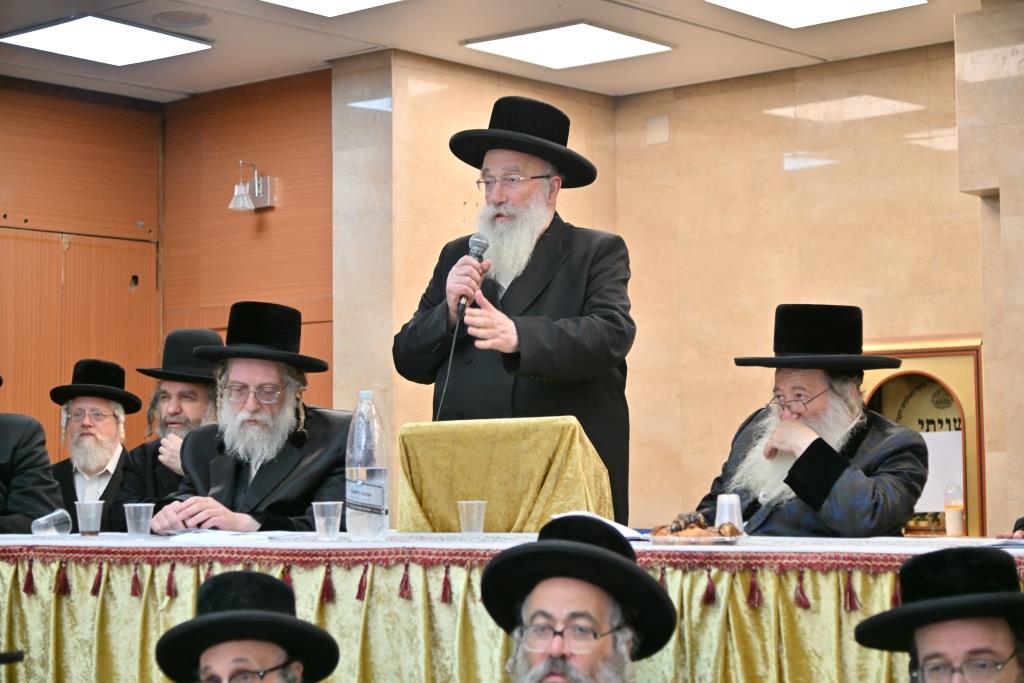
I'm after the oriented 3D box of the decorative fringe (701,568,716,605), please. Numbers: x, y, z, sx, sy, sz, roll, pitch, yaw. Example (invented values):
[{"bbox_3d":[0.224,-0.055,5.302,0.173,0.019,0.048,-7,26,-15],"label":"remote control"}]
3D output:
[{"bbox_3d":[0.370,0.462,3.480,0.027,0.072,0.021,-2,-4,20],"label":"decorative fringe"}]

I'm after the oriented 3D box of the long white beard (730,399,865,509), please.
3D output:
[{"bbox_3d":[0.634,0.245,4.120,0.210,0.250,0.200,2,-4,-40],"label":"long white beard"}]

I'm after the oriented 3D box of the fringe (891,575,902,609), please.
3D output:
[{"bbox_3d":[0.700,0.453,3.362,0.030,0.073,0.022,-1,-4,14],"label":"fringe"}]

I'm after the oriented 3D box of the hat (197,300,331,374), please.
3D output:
[{"bbox_3d":[-0.611,-0.017,4.600,0.335,0.138,0.365,5,-8,8],"label":"hat"}]

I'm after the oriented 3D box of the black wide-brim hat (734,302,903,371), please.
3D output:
[{"bbox_3d":[0.694,-0.011,4.200,0.385,0.145,0.355,1,-1,0],"label":"black wide-brim hat"}]

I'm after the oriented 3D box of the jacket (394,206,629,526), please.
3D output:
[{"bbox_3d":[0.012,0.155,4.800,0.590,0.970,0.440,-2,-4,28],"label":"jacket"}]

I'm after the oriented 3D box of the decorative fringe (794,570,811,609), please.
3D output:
[{"bbox_3d":[0.537,0.459,3.419,0.030,0.071,0.022,-1,-4,14],"label":"decorative fringe"}]

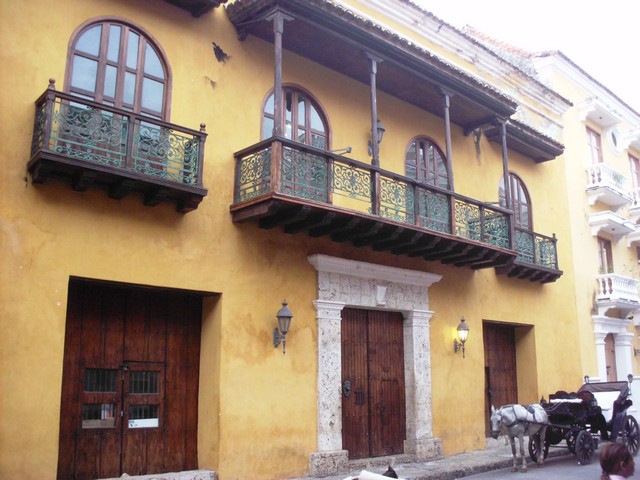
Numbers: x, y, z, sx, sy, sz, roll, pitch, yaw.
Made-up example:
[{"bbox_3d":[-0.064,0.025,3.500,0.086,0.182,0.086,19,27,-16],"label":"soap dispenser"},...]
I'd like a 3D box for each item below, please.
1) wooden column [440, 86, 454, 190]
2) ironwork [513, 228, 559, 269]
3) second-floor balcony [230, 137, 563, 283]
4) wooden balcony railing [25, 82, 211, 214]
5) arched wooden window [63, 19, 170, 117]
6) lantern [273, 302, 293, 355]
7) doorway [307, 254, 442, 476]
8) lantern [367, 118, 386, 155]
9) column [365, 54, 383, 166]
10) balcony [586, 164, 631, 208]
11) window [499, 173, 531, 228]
[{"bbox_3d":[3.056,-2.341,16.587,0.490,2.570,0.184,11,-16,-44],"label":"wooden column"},{"bbox_3d":[5.987,0.292,20.271,2.754,1.051,0.612,11,-16,-44],"label":"ironwork"},{"bbox_3d":[2.946,-0.260,16.840,11.761,1.408,1.244,11,-16,-44],"label":"second-floor balcony"},{"bbox_3d":[-3.141,-1.414,11.305,2.927,1.499,0.673,11,-16,-44],"label":"wooden balcony railing"},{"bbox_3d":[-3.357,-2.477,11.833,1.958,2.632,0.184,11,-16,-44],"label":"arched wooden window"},{"bbox_3d":[-0.688,1.668,13.369,0.316,1.051,0.388,11,-16,-44],"label":"lantern"},{"bbox_3d":[1.292,2.668,15.263,4.223,4.233,0.551,11,-16,-44],"label":"doorway"},{"bbox_3d":[1.310,-2.326,16.221,0.316,1.020,0.388,11,-16,-44],"label":"lantern"},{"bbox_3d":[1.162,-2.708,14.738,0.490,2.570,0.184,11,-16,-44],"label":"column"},{"bbox_3d":[10.752,-1.869,26.113,0.788,1.229,2.648,-10,-15,41],"label":"balcony"},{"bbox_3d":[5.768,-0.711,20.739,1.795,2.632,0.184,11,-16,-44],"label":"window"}]

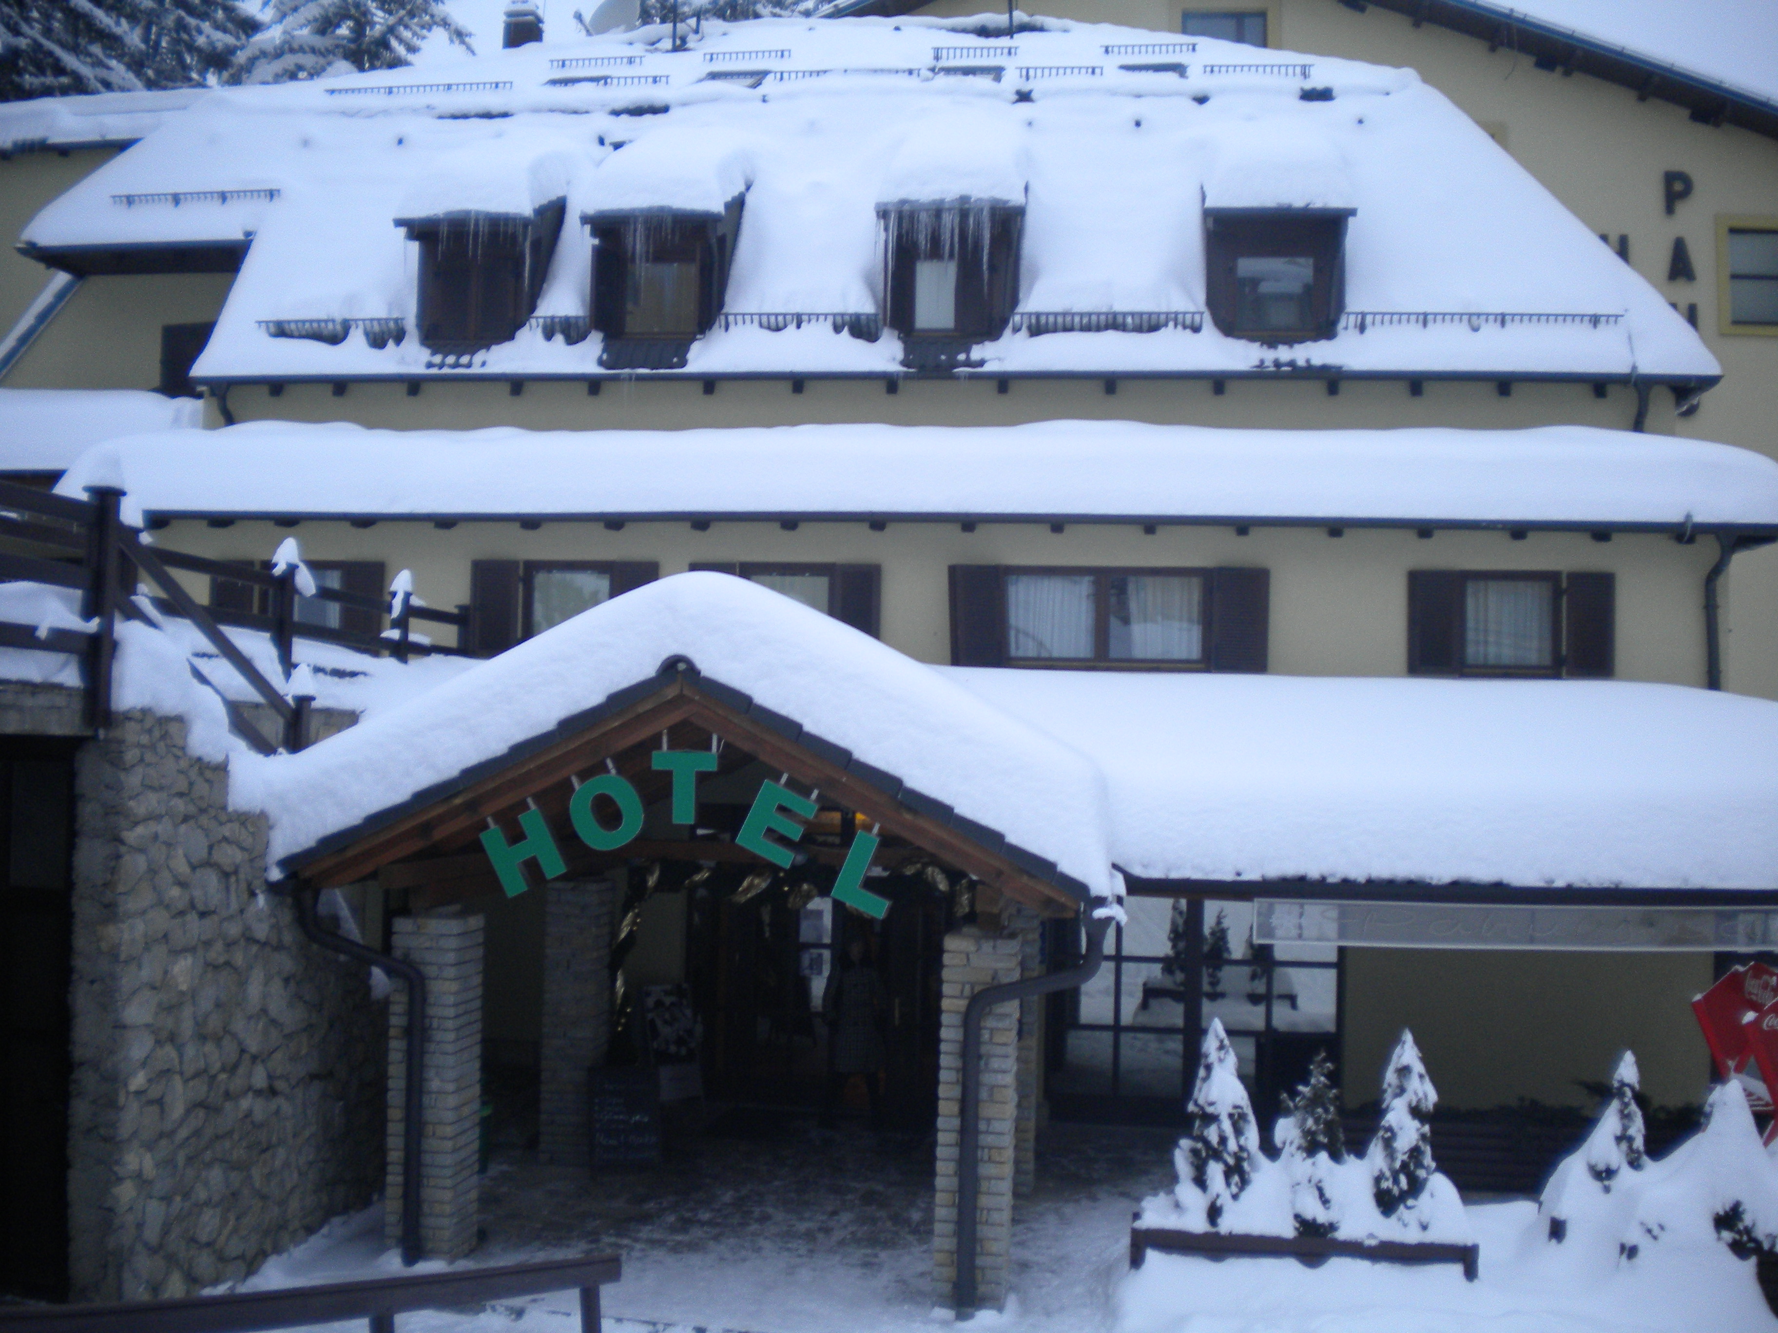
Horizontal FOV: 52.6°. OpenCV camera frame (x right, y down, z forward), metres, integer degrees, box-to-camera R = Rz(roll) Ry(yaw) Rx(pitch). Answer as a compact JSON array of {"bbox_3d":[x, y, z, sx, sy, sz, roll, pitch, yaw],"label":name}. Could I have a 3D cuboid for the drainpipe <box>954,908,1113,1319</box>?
[{"bbox_3d":[0.837,2.587,10.416,0.907,2.344,0.280,1,-3,9],"label":"drainpipe"}]

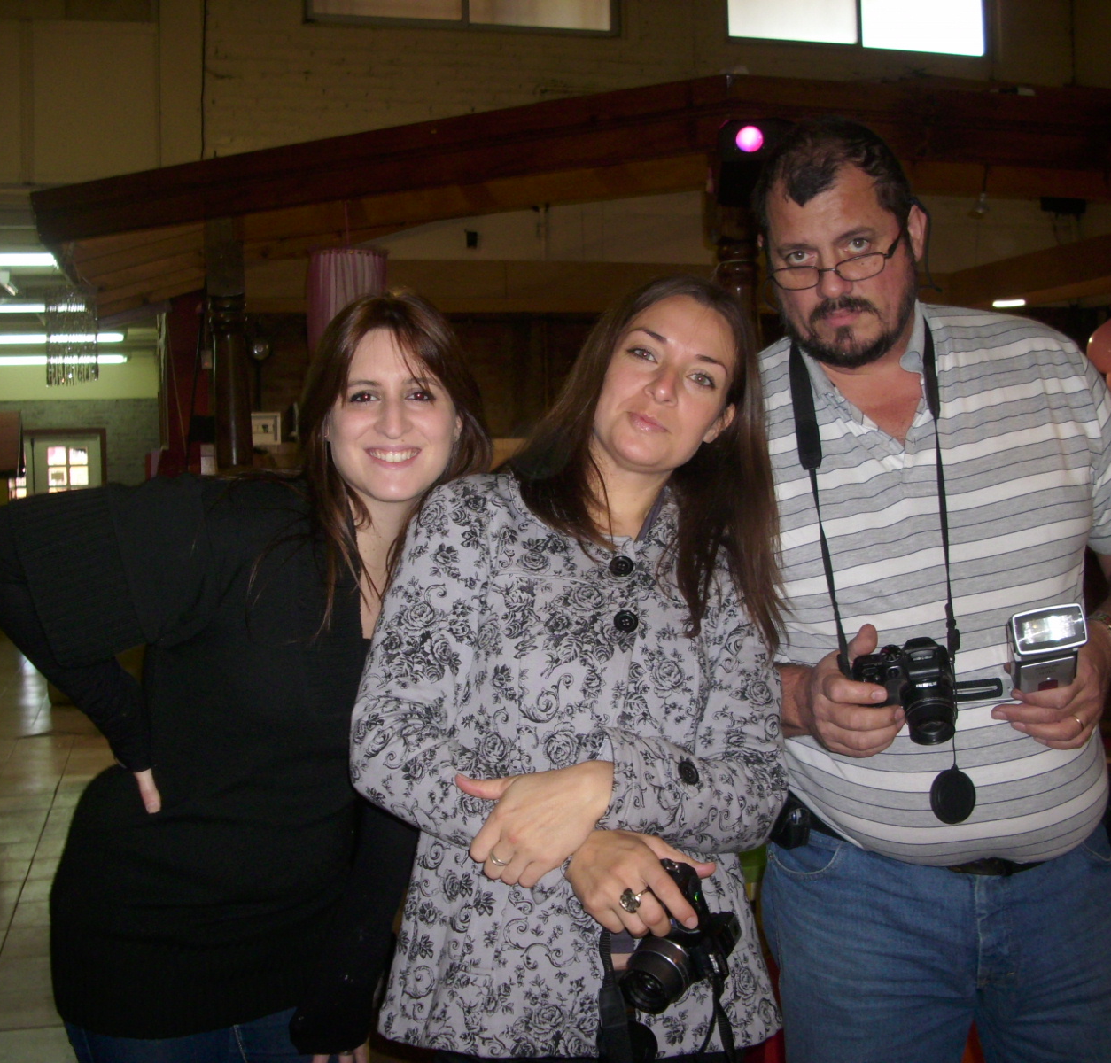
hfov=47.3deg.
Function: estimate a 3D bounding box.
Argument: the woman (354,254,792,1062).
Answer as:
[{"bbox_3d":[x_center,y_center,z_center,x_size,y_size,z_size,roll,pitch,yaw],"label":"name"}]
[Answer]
[{"bbox_3d":[0.016,0.564,1.399,0.480,1.680,0.380,-1,3,-9],"label":"woman"}]

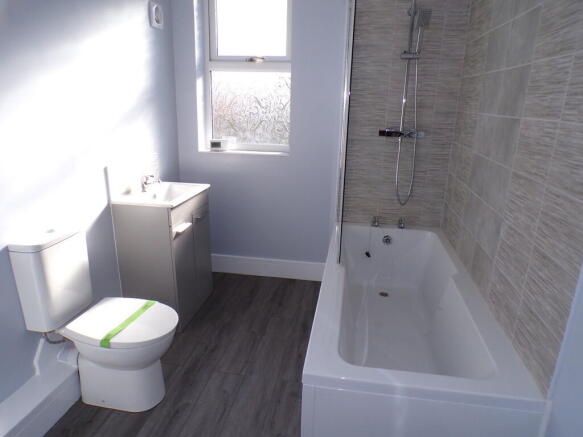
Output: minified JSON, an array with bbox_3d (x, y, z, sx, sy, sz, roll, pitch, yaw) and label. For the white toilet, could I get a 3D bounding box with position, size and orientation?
[{"bbox_3d":[-0.773,0.444,1.788,0.605,0.774,0.374,4,17,9],"label":"white toilet"}]

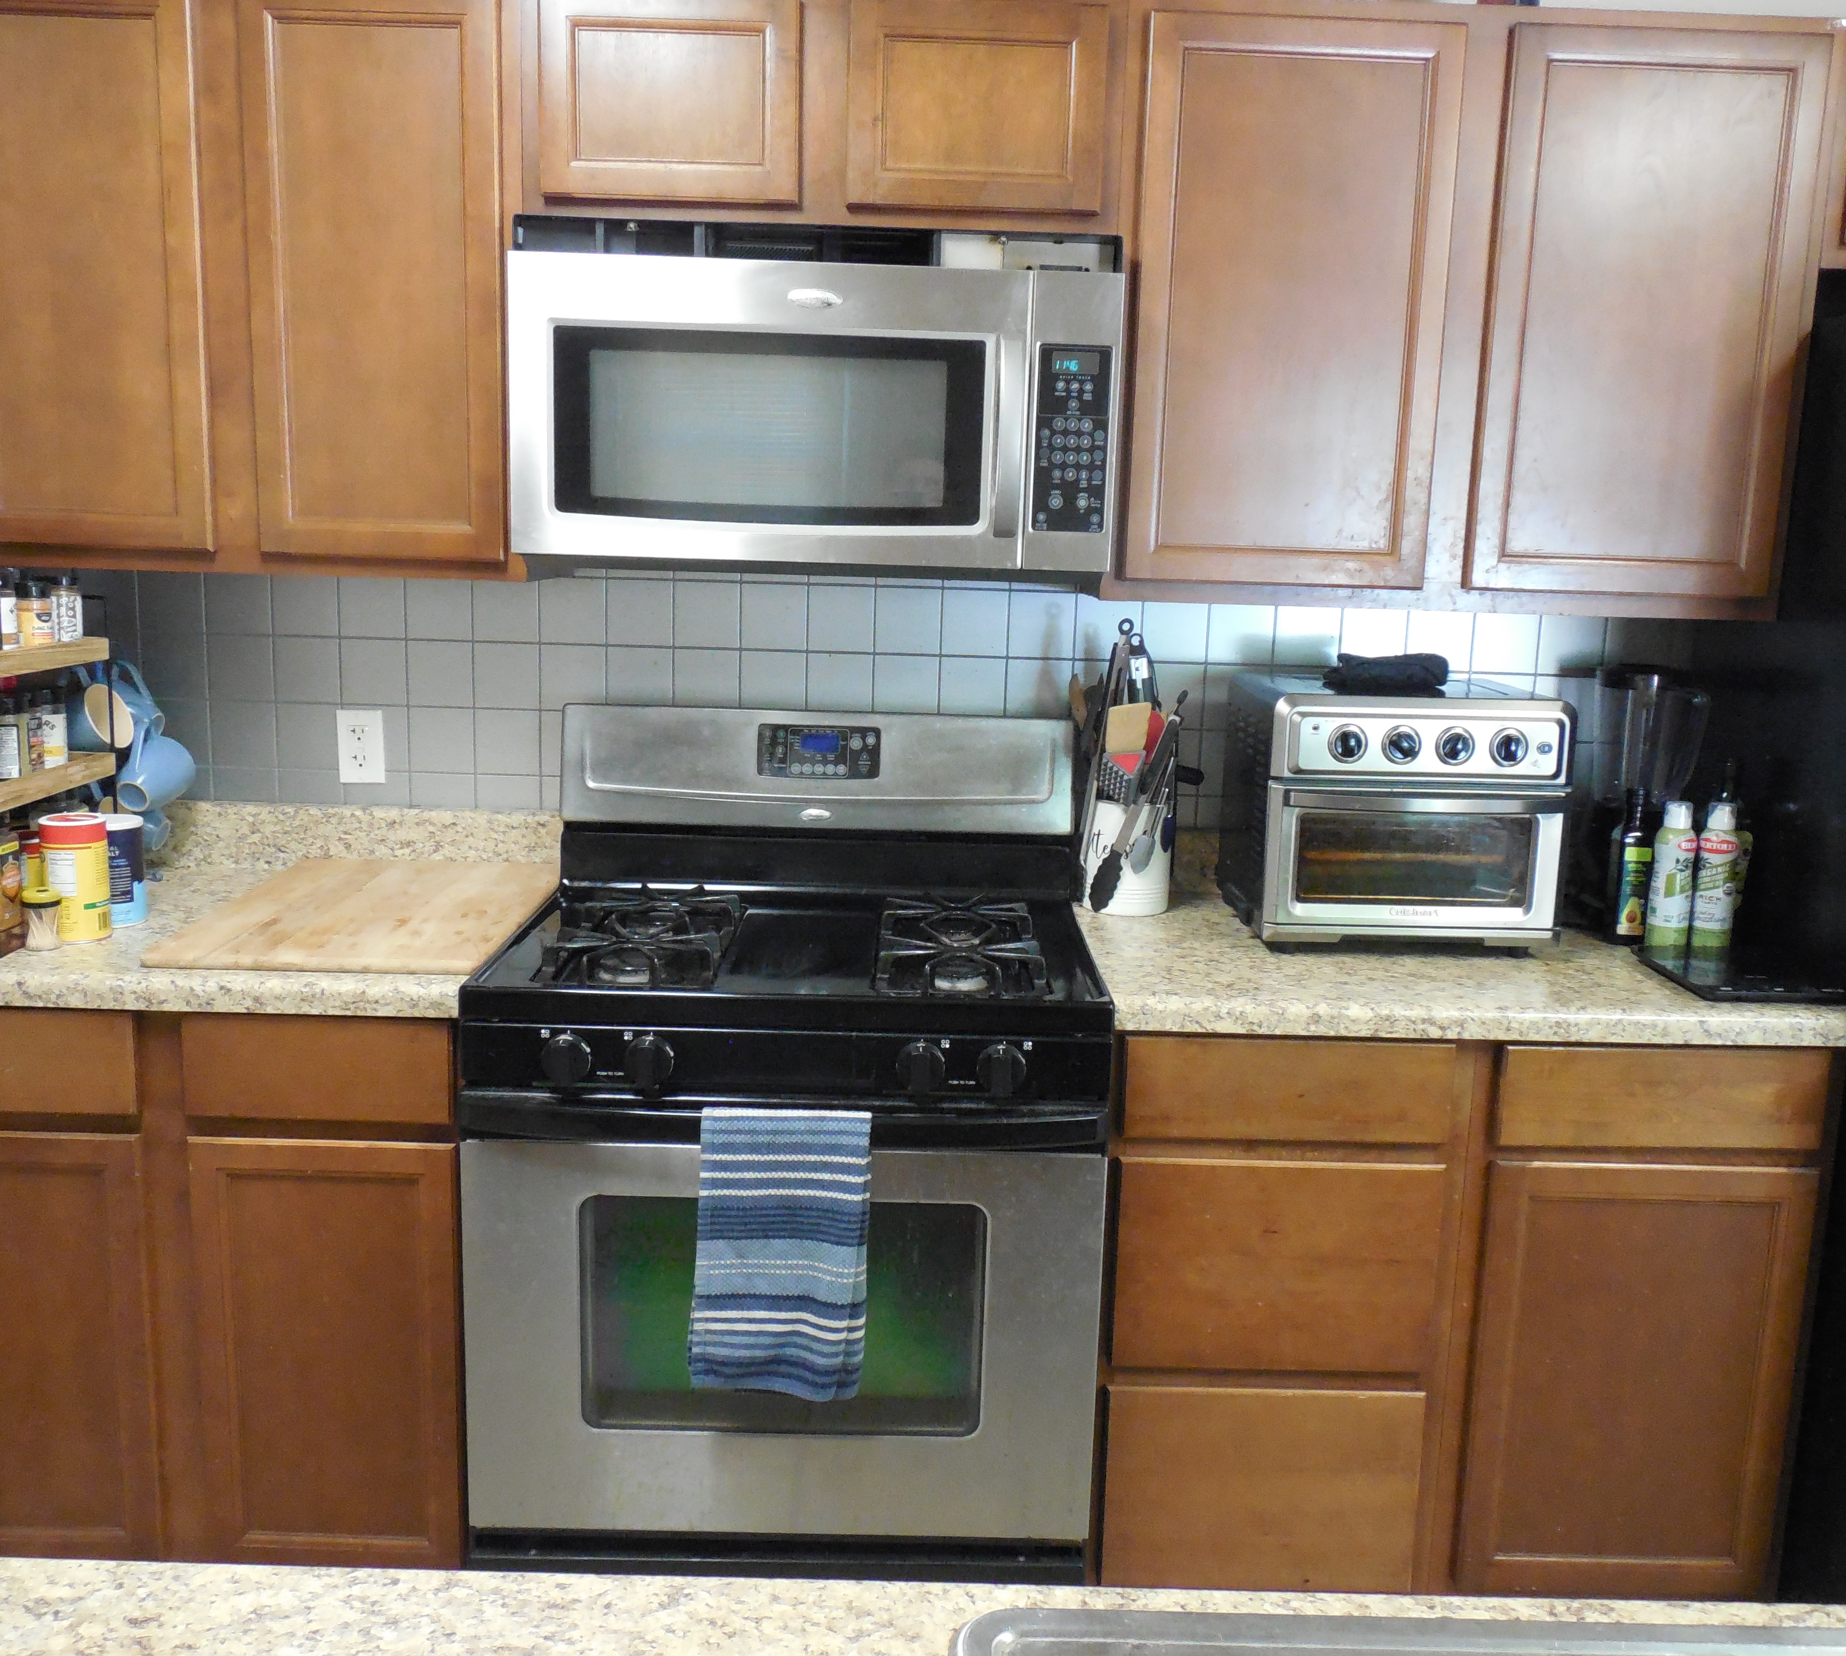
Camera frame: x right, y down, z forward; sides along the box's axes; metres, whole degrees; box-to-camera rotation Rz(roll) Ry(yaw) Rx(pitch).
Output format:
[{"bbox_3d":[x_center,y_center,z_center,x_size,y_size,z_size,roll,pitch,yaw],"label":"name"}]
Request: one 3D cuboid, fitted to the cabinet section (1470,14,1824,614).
[{"bbox_3d":[0.941,-0.688,2.234,0.409,0.716,0.320,2,10,-1],"label":"cabinet section"}]

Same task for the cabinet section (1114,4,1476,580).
[{"bbox_3d":[0.477,-0.701,2.228,0.409,0.716,0.320,2,10,-1],"label":"cabinet section"}]

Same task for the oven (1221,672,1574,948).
[{"bbox_3d":[0.652,-0.024,2.259,0.396,0.345,0.350,2,10,-1],"label":"oven"}]

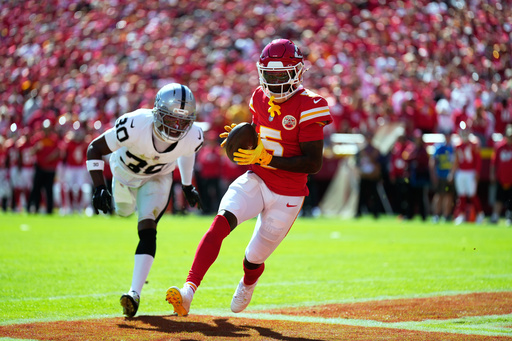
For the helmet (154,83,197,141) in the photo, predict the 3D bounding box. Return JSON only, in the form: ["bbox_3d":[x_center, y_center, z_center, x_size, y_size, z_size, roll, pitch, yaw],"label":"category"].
[{"bbox_3d":[-0.456,-0.324,16.000,0.250,0.310,0.320,6,18,-17],"label":"helmet"}]

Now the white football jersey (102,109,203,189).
[{"bbox_3d":[-0.590,-0.125,16.200,0.540,0.340,0.600,3,-38,-17],"label":"white football jersey"}]

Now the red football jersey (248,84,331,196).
[{"bbox_3d":[0.193,-0.162,15.900,0.500,0.610,0.340,10,10,27],"label":"red football jersey"}]

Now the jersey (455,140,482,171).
[{"bbox_3d":[3.942,-0.280,53.000,0.500,0.580,0.300,0,0,6],"label":"jersey"}]

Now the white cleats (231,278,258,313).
[{"bbox_3d":[-0.065,0.713,16.100,0.110,0.290,0.130,8,-40,18],"label":"white cleats"}]

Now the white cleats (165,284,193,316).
[{"bbox_3d":[-0.411,0.713,15.600,0.110,0.130,0.290,20,-21,23],"label":"white cleats"}]

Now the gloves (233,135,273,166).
[{"bbox_3d":[-0.017,-0.113,15.650,0.210,0.170,0.130,0,0,-22],"label":"gloves"}]

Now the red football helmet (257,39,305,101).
[{"bbox_3d":[0.137,-0.563,15.850,0.250,0.320,0.320,7,13,15],"label":"red football helmet"}]

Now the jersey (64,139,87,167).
[{"bbox_3d":[-3.788,-0.369,60.000,0.500,0.600,0.300,0,0,-6],"label":"jersey"}]

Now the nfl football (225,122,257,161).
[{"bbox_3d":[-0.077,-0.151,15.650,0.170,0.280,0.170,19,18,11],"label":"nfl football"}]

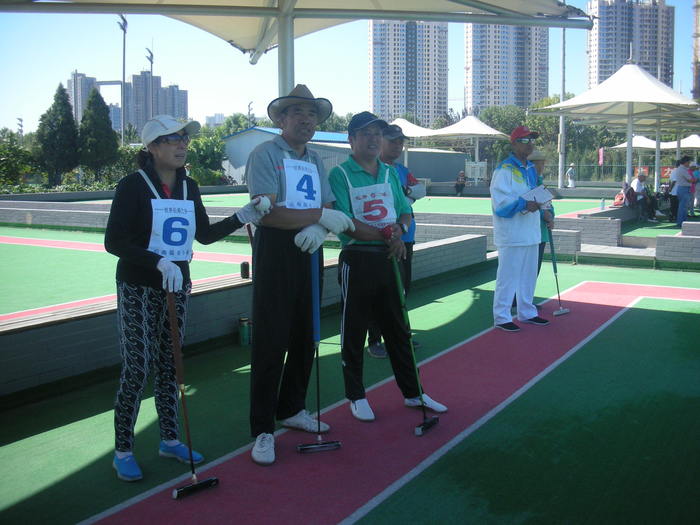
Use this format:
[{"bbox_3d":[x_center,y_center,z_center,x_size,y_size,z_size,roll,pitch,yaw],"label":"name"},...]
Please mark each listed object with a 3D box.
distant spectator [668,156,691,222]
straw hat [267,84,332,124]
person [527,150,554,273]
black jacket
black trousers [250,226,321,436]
[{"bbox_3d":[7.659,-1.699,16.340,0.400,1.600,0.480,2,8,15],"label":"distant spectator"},{"bbox_3d":[-0.231,-0.733,3.303,0.295,0.140,0.320,-3,-3,-20],"label":"straw hat"},{"bbox_3d":[1.778,-0.307,6.606,0.340,1.530,0.460,7,11,41],"label":"person"},{"bbox_3d":[-0.778,-0.148,3.087,0.570,0.540,0.370,-5,9,-30],"label":"black jacket"},{"bbox_3d":[-0.312,0.334,3.474,0.350,1.020,0.300,-3,9,-22],"label":"black trousers"}]

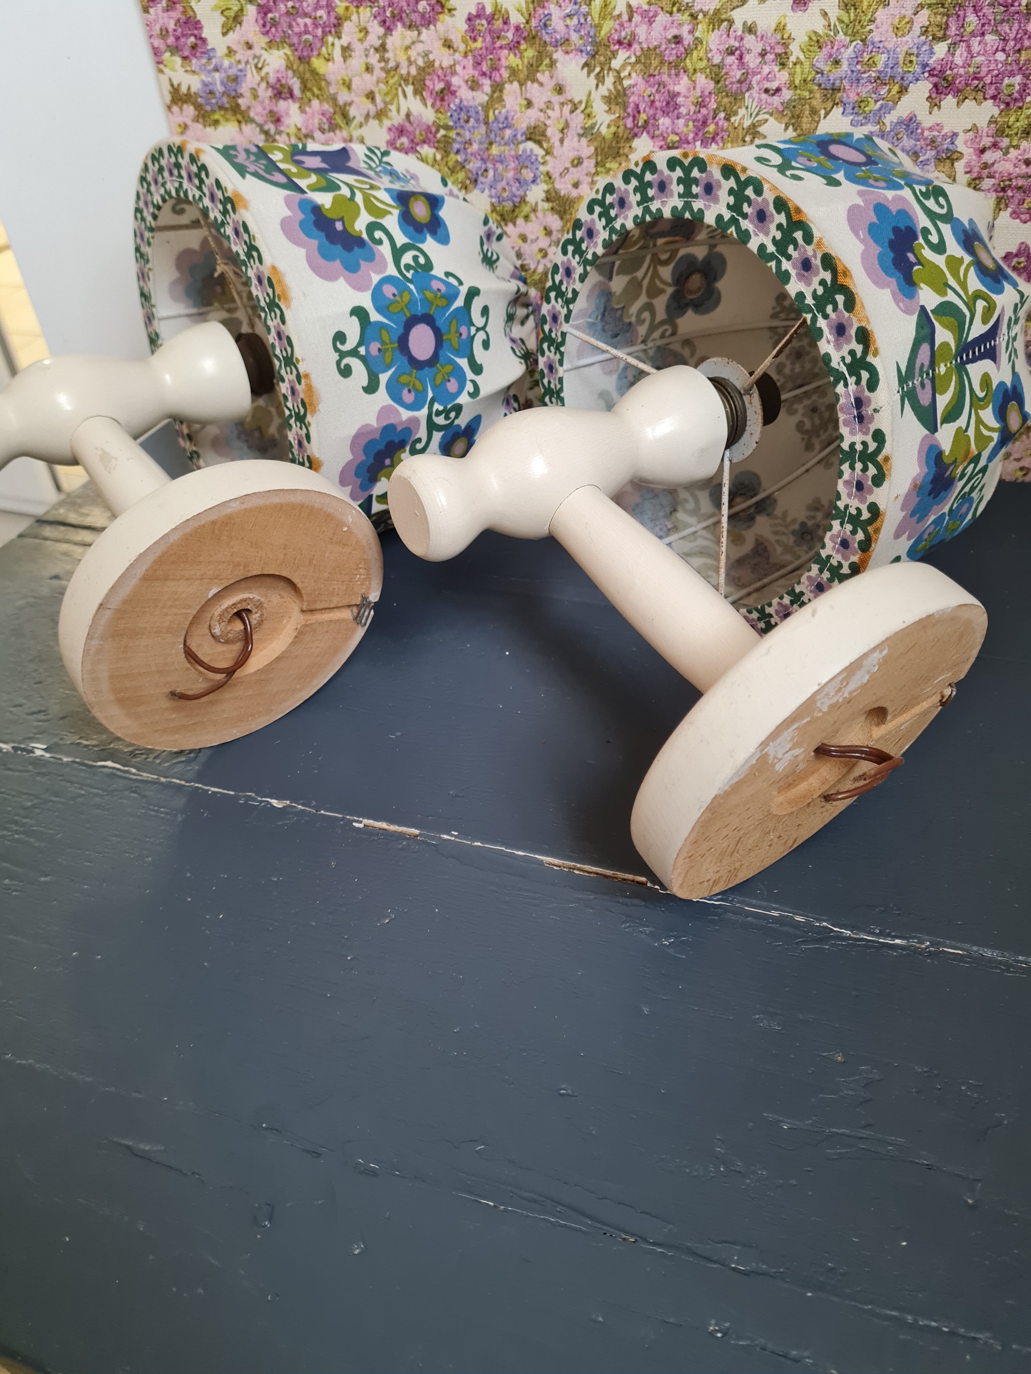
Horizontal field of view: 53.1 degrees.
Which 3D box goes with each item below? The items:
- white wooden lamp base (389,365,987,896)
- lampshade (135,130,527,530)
[{"bbox_3d":[0.061,-0.045,0.384,0.163,0.133,0.187,-25,58,-26],"label":"white wooden lamp base"},{"bbox_3d":[-0.094,-0.204,0.595,0.173,0.209,0.209,-25,57,-31],"label":"lampshade"}]

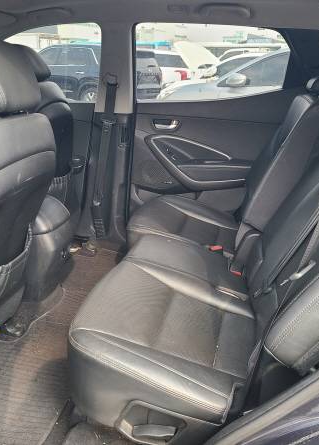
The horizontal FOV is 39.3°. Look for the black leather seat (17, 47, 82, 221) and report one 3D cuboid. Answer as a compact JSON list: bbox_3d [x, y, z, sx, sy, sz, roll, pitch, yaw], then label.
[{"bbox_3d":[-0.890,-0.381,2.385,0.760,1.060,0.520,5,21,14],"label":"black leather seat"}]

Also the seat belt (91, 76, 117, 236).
[{"bbox_3d":[-0.316,-0.335,2.551,0.130,0.950,0.080,5,21,14],"label":"seat belt"}]

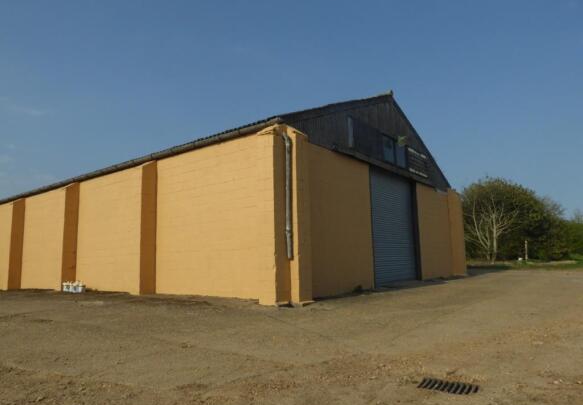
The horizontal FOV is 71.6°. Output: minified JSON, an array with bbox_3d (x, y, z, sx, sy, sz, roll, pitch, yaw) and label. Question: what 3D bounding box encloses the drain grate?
[{"bbox_3d":[1.349,1.596,3.470,0.481,0.040,0.283,-6,-9,31],"label":"drain grate"}]

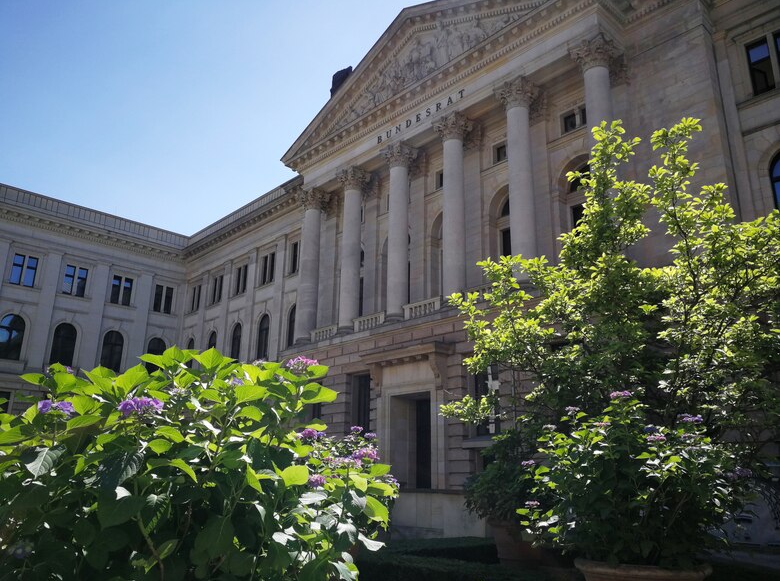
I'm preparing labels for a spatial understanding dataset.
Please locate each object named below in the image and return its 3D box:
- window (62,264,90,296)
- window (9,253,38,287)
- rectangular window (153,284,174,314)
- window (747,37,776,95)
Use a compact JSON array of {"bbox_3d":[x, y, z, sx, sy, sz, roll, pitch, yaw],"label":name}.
[{"bbox_3d":[-22.132,-0.645,42.849,1.334,2.084,0.250,16,-23,-41],"label":"window"},{"bbox_3d":[-24.450,-1.316,40.759,1.334,2.084,0.250,16,-23,-41],"label":"window"},{"bbox_3d":[-17.484,0.701,47.039,1.334,2.084,0.250,16,-23,-41],"label":"rectangular window"},{"bbox_3d":[12.792,-7.787,21.031,0.288,2.034,0.673,16,-23,-41],"label":"window"}]

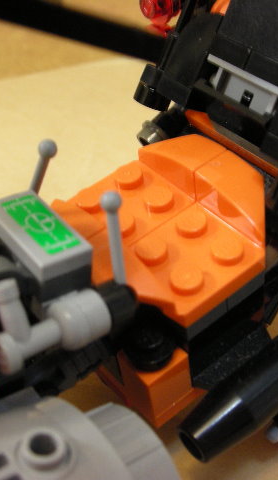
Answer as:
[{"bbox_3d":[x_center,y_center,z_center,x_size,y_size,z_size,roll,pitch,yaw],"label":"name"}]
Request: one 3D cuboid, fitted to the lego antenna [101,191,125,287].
[{"bbox_3d":[-0.003,0.000,0.084,0.003,0.014,0.003,-5,22,2],"label":"lego antenna"}]

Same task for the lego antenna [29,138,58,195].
[{"bbox_3d":[-0.015,-0.010,0.096,0.003,0.014,0.003,-21,68,-32],"label":"lego antenna"}]

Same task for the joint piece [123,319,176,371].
[{"bbox_3d":[0.001,0.015,0.098,0.008,0.005,0.008,-6,47,6],"label":"joint piece"}]

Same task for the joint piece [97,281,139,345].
[{"bbox_3d":[-0.004,0.011,0.096,0.007,0.008,0.008,-14,41,-38],"label":"joint piece"}]

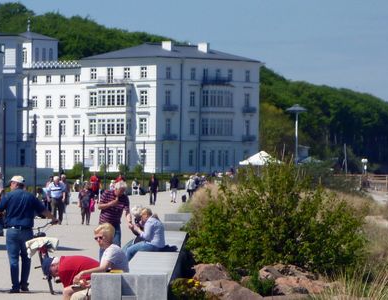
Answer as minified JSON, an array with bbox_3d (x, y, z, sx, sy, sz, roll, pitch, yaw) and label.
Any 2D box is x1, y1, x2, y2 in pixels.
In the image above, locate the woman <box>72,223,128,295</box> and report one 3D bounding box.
[{"bbox_3d":[-1.087,1.442,14.200,0.720,1.200,0.500,0,-1,-16],"label":"woman"}]

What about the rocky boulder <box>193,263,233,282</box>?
[{"bbox_3d":[0.298,1.969,20.100,0.660,0.380,0.550,0,-1,0],"label":"rocky boulder"}]

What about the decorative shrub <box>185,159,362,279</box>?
[{"bbox_3d":[1.438,1.218,22.300,3.150,1.970,2.700,0,-1,0],"label":"decorative shrub"}]

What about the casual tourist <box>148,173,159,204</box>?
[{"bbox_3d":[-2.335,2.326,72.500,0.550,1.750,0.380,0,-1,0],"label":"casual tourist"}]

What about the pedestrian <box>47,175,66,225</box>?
[{"bbox_3d":[-4.848,1.779,44.000,0.620,1.710,0.380,0,-1,0],"label":"pedestrian"}]

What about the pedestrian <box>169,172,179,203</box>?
[{"bbox_3d":[-1.228,2.370,75.500,0.530,1.780,0.380,0,-1,0],"label":"pedestrian"}]

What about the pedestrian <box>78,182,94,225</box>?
[{"bbox_3d":[-3.773,1.855,43.800,0.540,1.550,0.360,0,-1,-3],"label":"pedestrian"}]

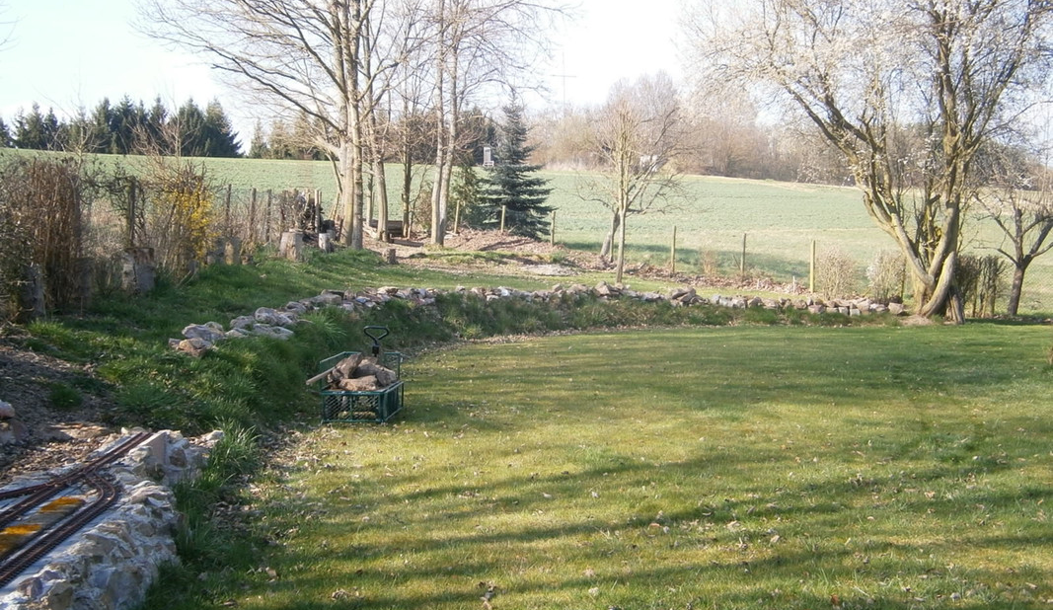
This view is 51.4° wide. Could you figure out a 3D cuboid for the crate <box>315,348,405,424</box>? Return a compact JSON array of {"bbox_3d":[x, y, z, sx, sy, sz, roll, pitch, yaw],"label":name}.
[{"bbox_3d":[-1.404,0.709,9.471,0.540,0.490,0.950,0,3,3],"label":"crate"}]

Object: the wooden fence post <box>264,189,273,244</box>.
[{"bbox_3d":[-5.646,-1.925,24.000,0.085,1.233,0.085,0,3,0],"label":"wooden fence post"}]

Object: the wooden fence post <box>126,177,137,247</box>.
[{"bbox_3d":[-5.336,-1.107,14.800,0.095,1.214,0.095,0,3,0],"label":"wooden fence post"}]

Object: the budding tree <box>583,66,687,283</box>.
[{"bbox_3d":[2.142,-2.409,22.000,2.100,3.900,2.100,0,3,0],"label":"budding tree"}]

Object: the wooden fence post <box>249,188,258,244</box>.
[{"bbox_3d":[-5.542,-1.791,22.200,0.090,1.201,0.090,0,3,0],"label":"wooden fence post"}]

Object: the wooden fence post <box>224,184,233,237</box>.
[{"bbox_3d":[-5.389,-1.624,19.800,0.085,1.160,0.085,0,3,0],"label":"wooden fence post"}]

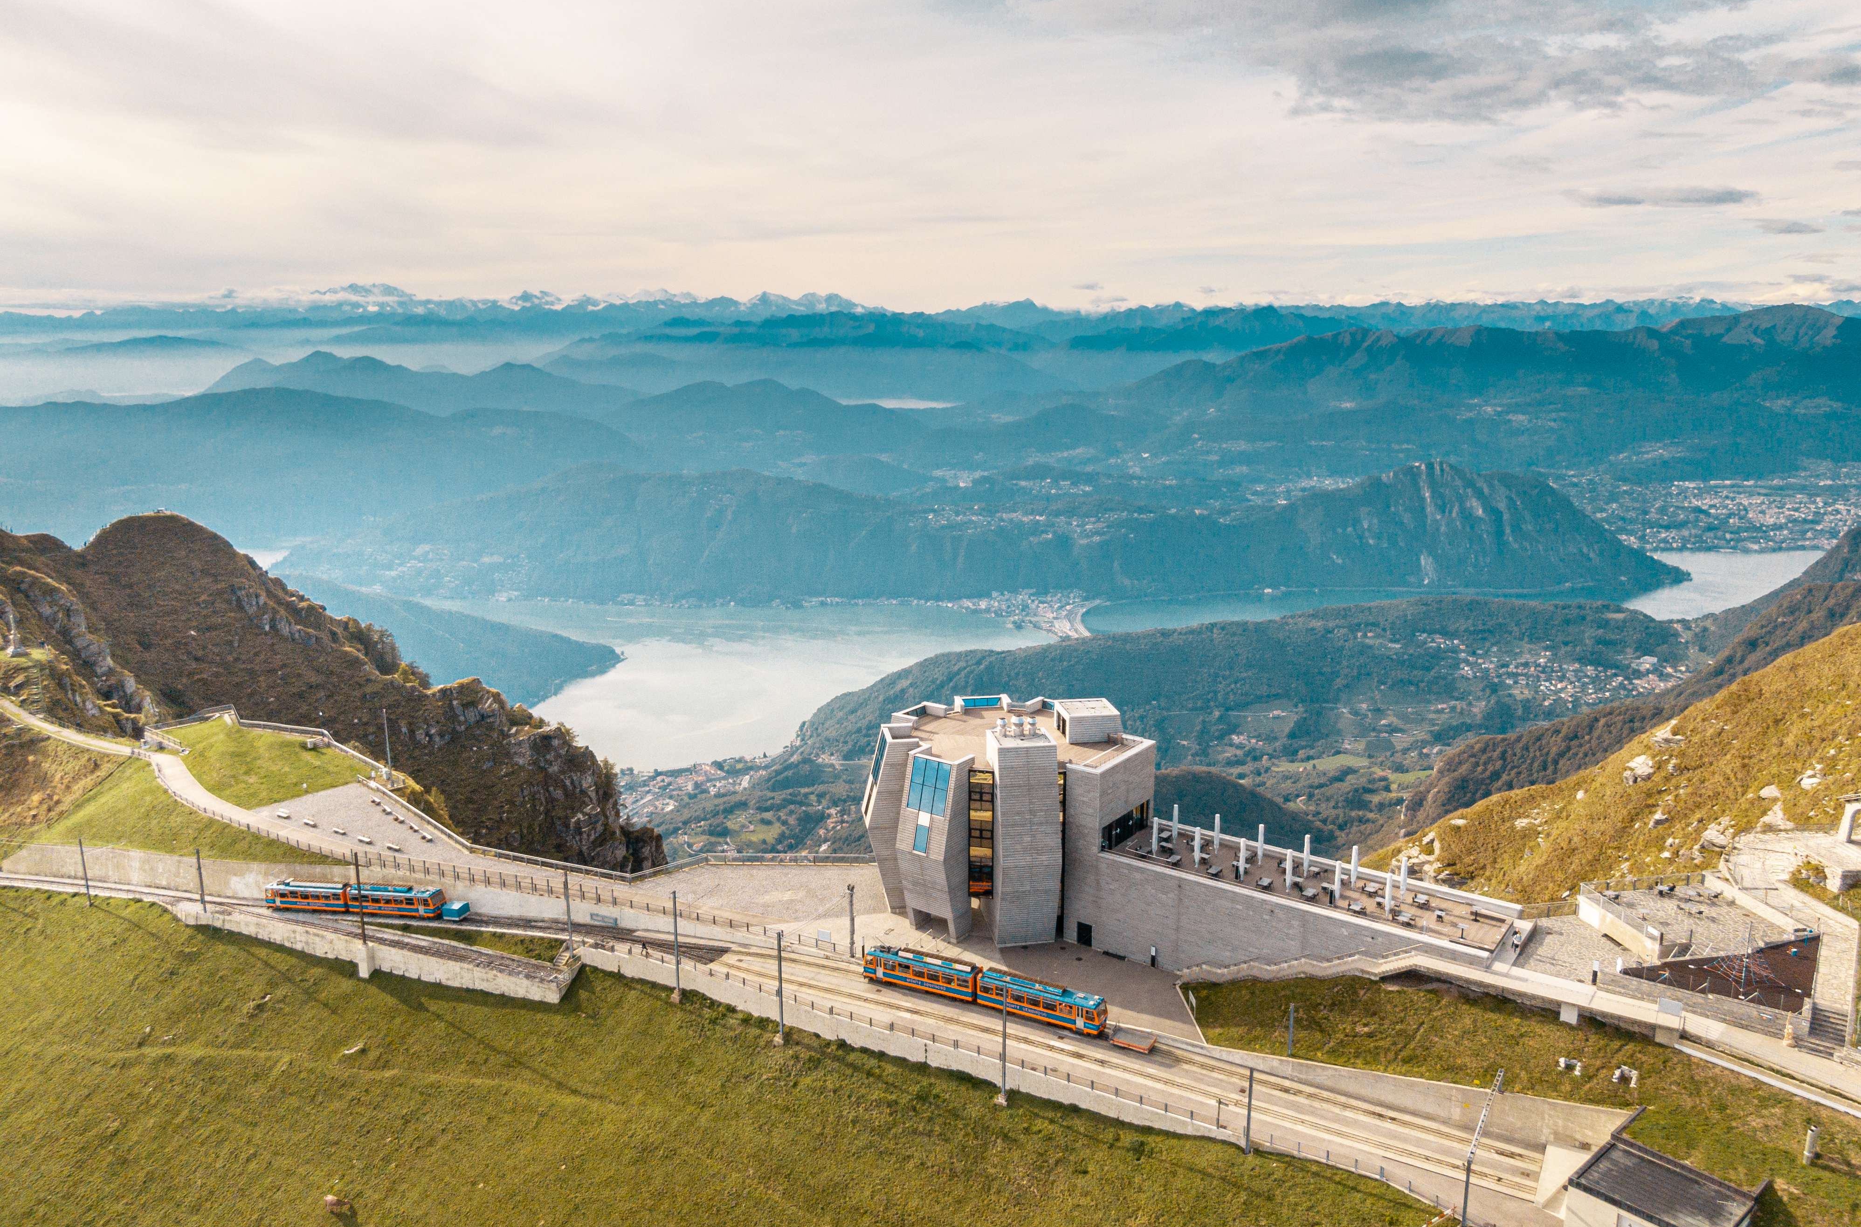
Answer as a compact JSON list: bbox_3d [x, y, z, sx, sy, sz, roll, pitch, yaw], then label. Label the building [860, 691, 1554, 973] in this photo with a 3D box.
[{"bbox_3d":[23.150,22.200,127.770,66.200,21.500,27.300,9,15,35],"label":"building"}]

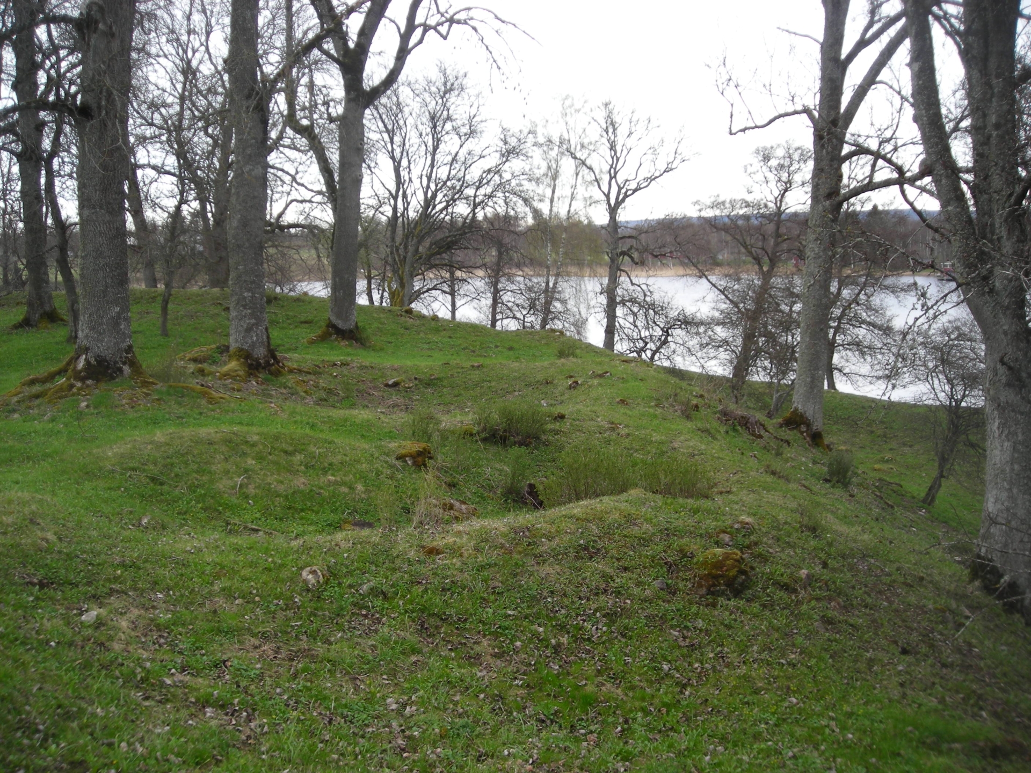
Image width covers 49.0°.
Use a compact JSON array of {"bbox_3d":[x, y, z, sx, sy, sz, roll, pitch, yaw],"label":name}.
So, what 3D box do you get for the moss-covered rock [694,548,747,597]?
[{"bbox_3d":[1.148,1.033,6.300,0.300,0.250,0.280,0,7,0],"label":"moss-covered rock"}]

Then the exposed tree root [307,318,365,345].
[{"bbox_3d":[-3.627,-1.103,22.800,1.170,0.450,1.000,0,7,0],"label":"exposed tree root"}]

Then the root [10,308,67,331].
[{"bbox_3d":[-11.301,-1.593,26.800,1.250,0.470,1.000,0,7,0],"label":"root"}]

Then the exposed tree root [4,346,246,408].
[{"bbox_3d":[-5.241,-0.114,15.200,2.950,0.550,2.000,0,7,0],"label":"exposed tree root"}]

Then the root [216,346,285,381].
[{"bbox_3d":[-3.928,-0.329,16.800,1.020,0.470,0.900,0,7,0],"label":"root"}]

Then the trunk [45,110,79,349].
[{"bbox_3d":[-8.735,-3.049,21.800,0.660,4.400,0.500,0,7,0],"label":"trunk"}]

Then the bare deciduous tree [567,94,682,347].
[{"bbox_3d":[3.692,-5.179,38.000,3.900,8.700,3.500,0,7,0],"label":"bare deciduous tree"}]

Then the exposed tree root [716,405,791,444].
[{"bbox_3d":[3.328,0.540,15.800,1.030,0.480,0.650,0,7,0],"label":"exposed tree root"}]

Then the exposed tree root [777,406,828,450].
[{"bbox_3d":[4.237,0.612,16.700,0.760,0.580,0.700,0,7,0],"label":"exposed tree root"}]

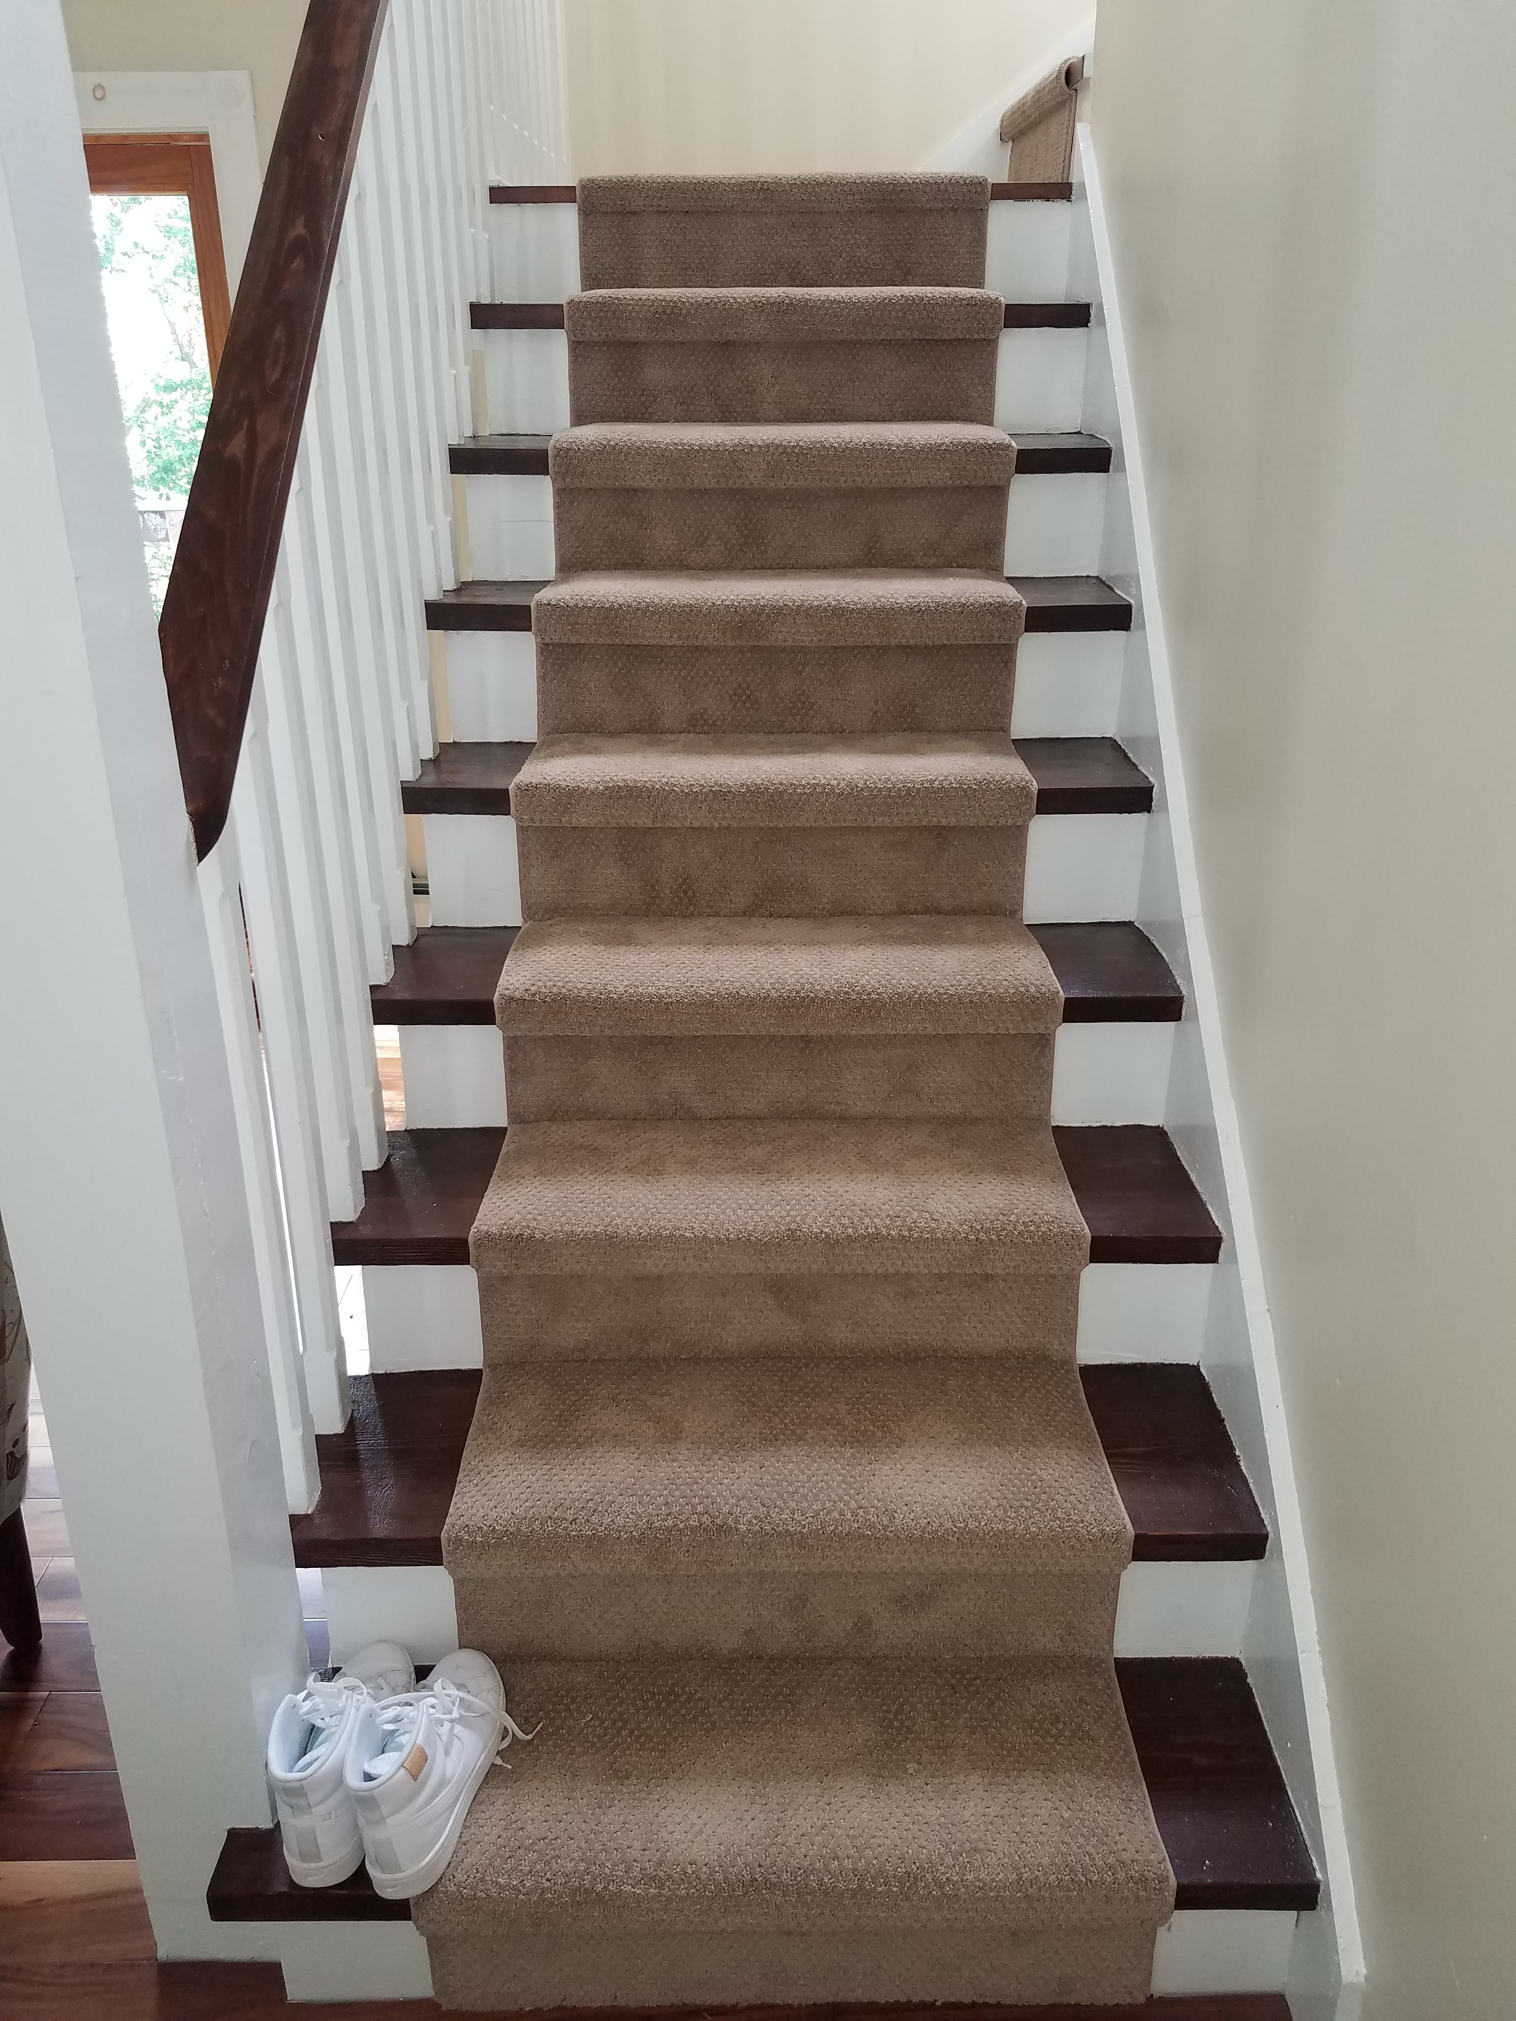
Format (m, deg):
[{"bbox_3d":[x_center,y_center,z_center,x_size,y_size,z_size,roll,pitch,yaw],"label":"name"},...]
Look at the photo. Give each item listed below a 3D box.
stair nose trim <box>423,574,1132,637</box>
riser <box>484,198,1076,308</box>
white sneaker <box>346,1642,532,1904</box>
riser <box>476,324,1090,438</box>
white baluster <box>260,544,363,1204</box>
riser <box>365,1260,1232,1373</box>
[{"bbox_3d":[0.025,-0.613,2.284,1.015,0.040,0.275,0,24,0],"label":"stair nose trim"},{"bbox_3d":[0.042,-1.350,2.730,1.027,0.174,0.020,0,23,-1],"label":"riser"},{"bbox_3d":[-0.319,0.715,1.515,0.106,0.132,0.272,2,24,4],"label":"white sneaker"},{"bbox_3d":[0.040,-1.062,2.581,1.027,0.167,0.020,0,23,-1],"label":"riser"},{"bbox_3d":[-0.492,-0.116,1.653,0.041,0.775,0.041,0,23,-1],"label":"white baluster"},{"bbox_3d":[0.035,0.363,1.828,1.007,0.167,0.020,0,23,-1],"label":"riser"}]

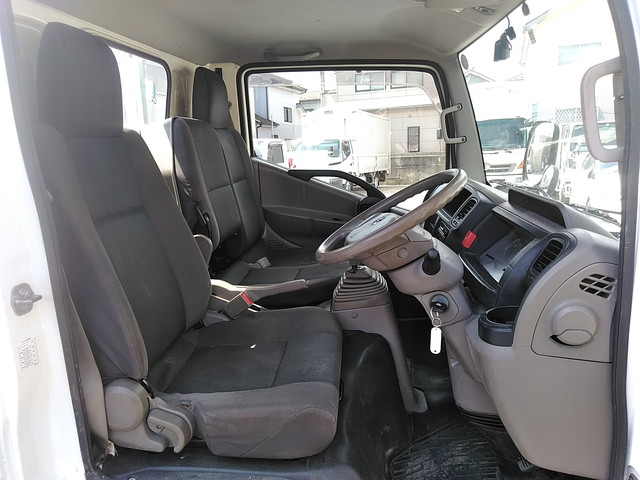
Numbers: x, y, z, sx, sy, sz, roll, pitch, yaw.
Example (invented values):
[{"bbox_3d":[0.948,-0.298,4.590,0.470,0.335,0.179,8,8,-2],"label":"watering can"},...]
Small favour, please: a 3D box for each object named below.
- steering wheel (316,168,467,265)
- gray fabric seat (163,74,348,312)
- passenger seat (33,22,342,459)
[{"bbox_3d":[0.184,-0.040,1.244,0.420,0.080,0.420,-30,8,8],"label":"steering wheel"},{"bbox_3d":[-0.208,-0.223,1.927,0.620,0.900,0.750,-1,11,3],"label":"gray fabric seat"},{"bbox_3d":[-0.289,-0.036,1.263,0.690,0.980,0.530,-1,11,3],"label":"passenger seat"}]

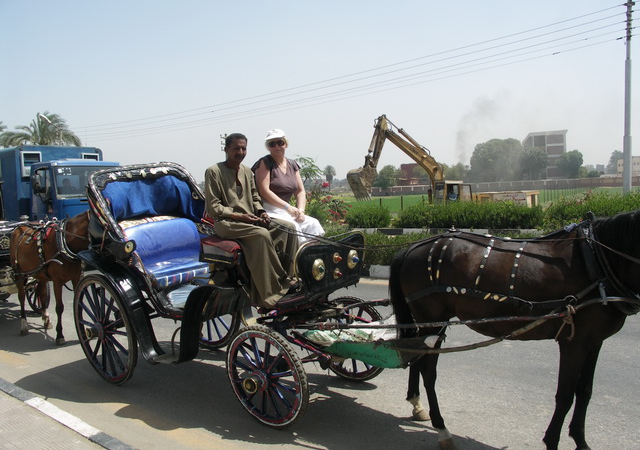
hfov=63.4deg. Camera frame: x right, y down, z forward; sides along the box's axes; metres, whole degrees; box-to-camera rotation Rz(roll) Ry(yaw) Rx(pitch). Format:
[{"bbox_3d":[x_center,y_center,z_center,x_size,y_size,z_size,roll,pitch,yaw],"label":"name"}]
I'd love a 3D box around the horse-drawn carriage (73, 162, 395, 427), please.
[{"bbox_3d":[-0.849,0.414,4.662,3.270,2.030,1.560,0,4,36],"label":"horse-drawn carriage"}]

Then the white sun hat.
[{"bbox_3d":[-0.388,-0.780,4.563,0.190,0.130,0.250,-2,4,7],"label":"white sun hat"}]

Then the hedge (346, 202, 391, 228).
[{"bbox_3d":[1.930,-0.378,20.600,1.750,1.100,1.100,0,4,36],"label":"hedge"}]

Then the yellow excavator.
[{"bbox_3d":[5.404,-3.024,31.269,9.100,6.800,2.900,-4,4,-32],"label":"yellow excavator"}]

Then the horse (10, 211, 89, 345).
[{"bbox_3d":[-3.224,0.577,6.362,2.170,1.660,0.550,0,4,36],"label":"horse"}]

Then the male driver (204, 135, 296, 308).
[{"bbox_3d":[-0.569,-0.057,4.162,0.900,1.360,0.550,0,4,36],"label":"male driver"}]

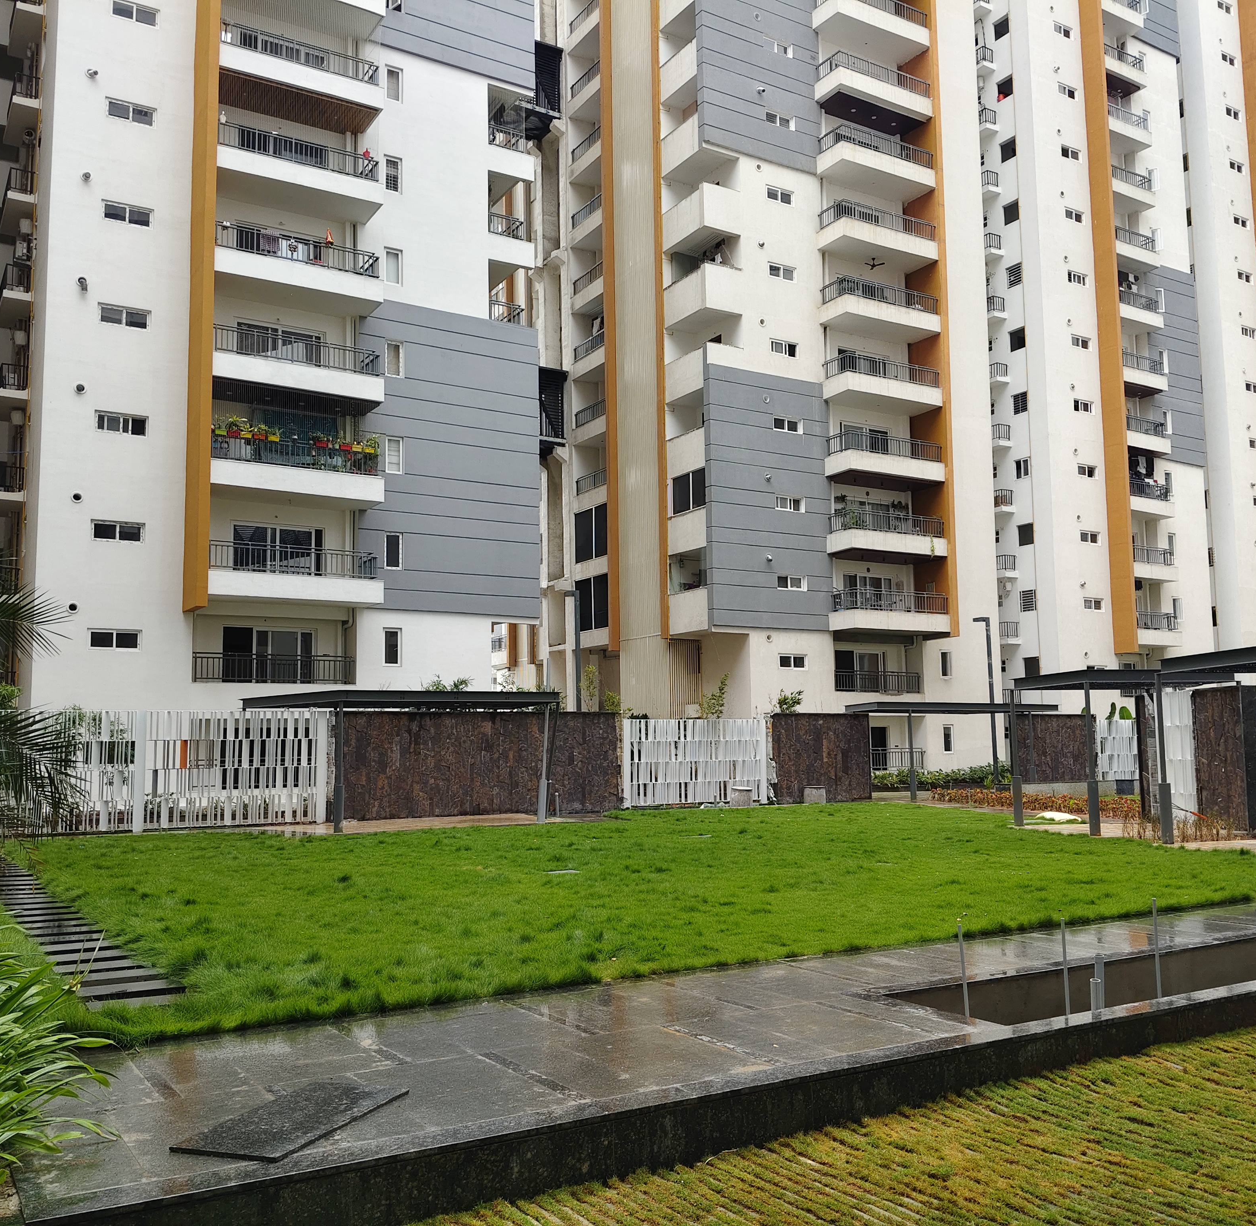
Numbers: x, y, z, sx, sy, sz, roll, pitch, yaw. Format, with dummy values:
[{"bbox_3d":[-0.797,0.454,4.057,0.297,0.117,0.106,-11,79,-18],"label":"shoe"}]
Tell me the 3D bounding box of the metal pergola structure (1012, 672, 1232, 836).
[{"bbox_3d":[8.237,2.308,20.471,2.550,2.570,2.500,0,-6,-10],"label":"metal pergola structure"}]

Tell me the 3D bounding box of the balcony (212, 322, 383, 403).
[{"bbox_3d":[-9.833,-7.046,35.948,4.924,1.515,1.757,3,-7,-32],"label":"balcony"}]

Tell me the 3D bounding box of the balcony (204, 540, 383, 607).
[{"bbox_3d":[-9.729,-1.035,35.323,4.969,1.485,1.757,3,-7,-32],"label":"balcony"}]

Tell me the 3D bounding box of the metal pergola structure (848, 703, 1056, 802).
[{"bbox_3d":[9.016,3.853,34.322,6.100,2.570,1.800,2,-7,-25],"label":"metal pergola structure"}]

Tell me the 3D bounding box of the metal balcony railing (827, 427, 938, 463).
[{"bbox_3d":[10.116,-6.326,48.334,4.575,0.818,1.576,3,-7,-32],"label":"metal balcony railing"}]

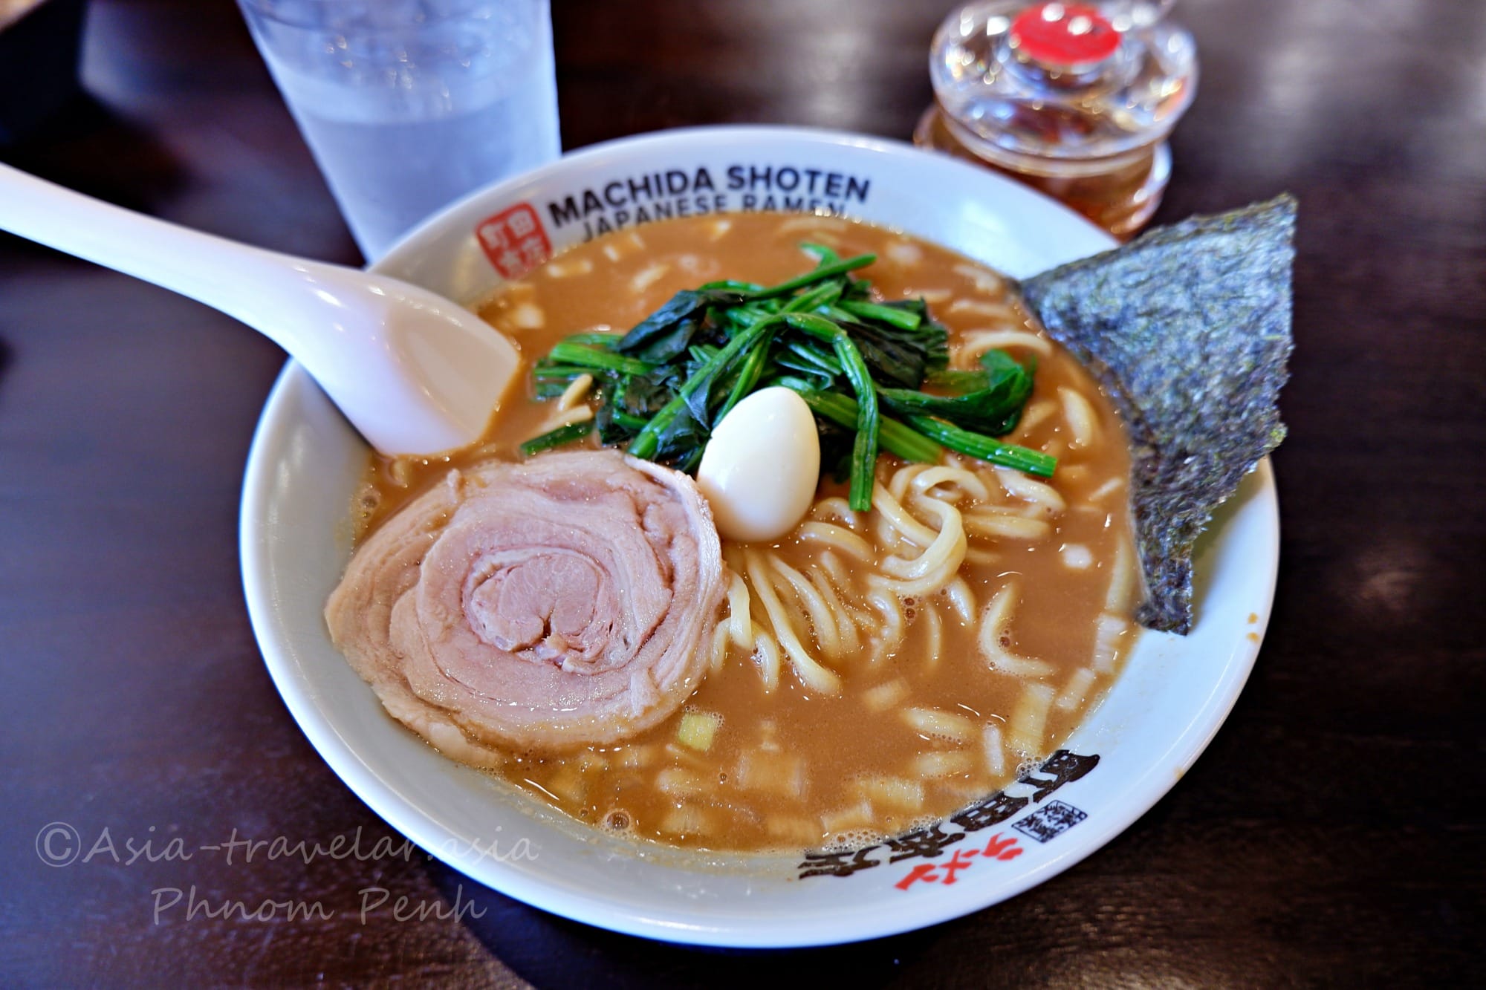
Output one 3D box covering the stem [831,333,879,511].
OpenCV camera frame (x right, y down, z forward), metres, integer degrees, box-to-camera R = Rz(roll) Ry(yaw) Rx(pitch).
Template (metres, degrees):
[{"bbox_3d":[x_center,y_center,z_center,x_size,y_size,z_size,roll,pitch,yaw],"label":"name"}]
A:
[{"bbox_3d":[0.024,-0.016,0.202,0.009,0.008,0.039,-4,75,-1],"label":"stem"}]

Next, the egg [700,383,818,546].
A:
[{"bbox_3d":[0.004,-0.006,0.200,0.025,0.025,0.034,17,84,0],"label":"egg"}]

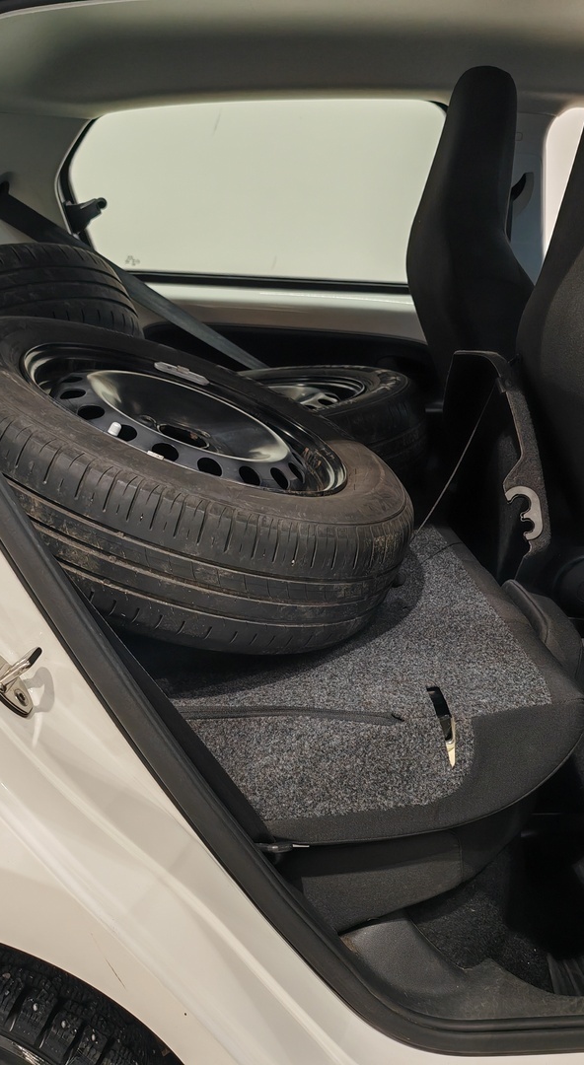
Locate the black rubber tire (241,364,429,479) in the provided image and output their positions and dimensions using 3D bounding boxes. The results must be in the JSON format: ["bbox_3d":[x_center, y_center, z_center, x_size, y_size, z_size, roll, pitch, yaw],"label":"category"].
[{"bbox_3d":[-0.059,-0.157,1.847,0.583,0.170,0.583,-8,18,-5],"label":"black rubber tire"}]

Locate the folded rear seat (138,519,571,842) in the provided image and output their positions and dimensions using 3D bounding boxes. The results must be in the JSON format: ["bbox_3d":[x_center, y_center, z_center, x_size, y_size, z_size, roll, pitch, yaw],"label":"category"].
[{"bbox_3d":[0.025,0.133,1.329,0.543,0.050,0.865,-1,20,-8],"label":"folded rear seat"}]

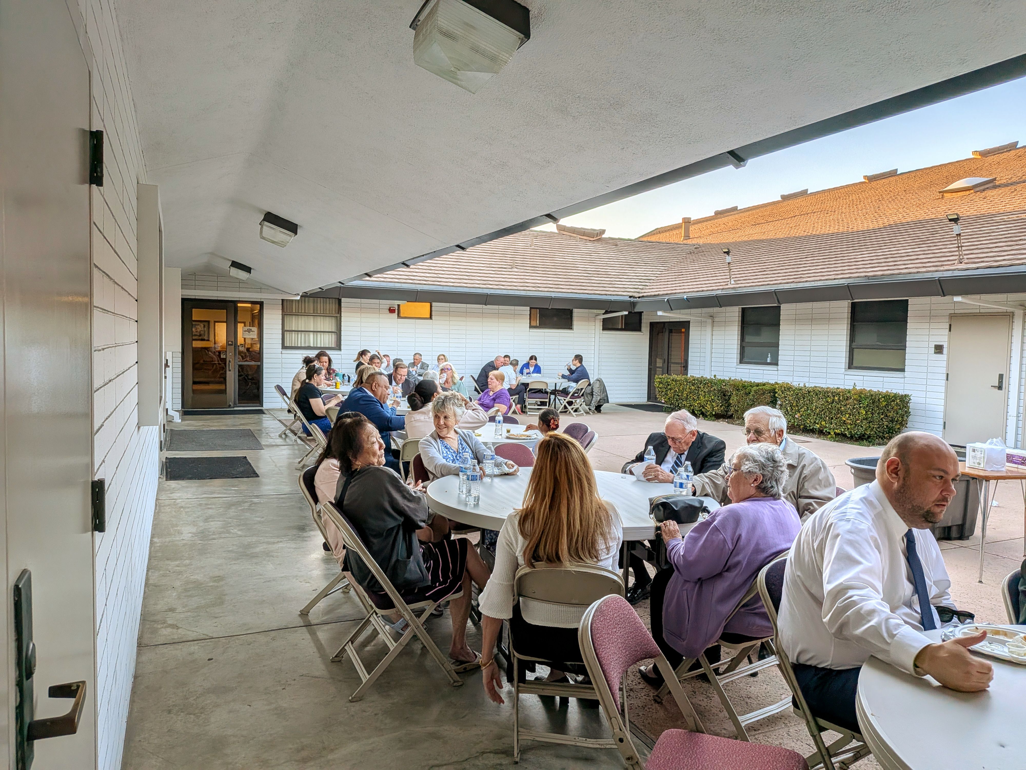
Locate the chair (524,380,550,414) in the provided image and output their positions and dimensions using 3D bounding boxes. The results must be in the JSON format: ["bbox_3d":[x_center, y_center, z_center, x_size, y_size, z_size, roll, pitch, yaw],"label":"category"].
[{"bbox_3d":[0.500,0.274,14.800,0.460,0.770,0.490,1,3,2],"label":"chair"}]

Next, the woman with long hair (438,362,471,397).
[{"bbox_3d":[-0.810,0.306,9.550,0.500,1.220,0.720,3,4,30],"label":"woman with long hair"}]

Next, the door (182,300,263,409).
[{"bbox_3d":[-5.792,-0.607,14.243,1.500,2.150,0.100,0,4,-25],"label":"door"}]

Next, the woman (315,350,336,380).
[{"bbox_3d":[-2.894,0.110,11.000,0.500,1.280,0.720,0,4,-18],"label":"woman"}]

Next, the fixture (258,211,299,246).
[{"bbox_3d":[-2.613,-1.698,7.893,0.380,0.250,0.370,20,-5,-25],"label":"fixture"}]

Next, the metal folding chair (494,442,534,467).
[{"bbox_3d":[0.037,0.797,4.723,0.460,0.760,0.520,1,3,-9],"label":"metal folding chair"}]

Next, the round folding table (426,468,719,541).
[{"bbox_3d":[0.295,0.937,3.803,1.524,0.737,1.524,1,3,0],"label":"round folding table"}]

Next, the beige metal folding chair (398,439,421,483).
[{"bbox_3d":[-0.550,0.766,5.449,0.460,0.760,0.530,3,4,20],"label":"beige metal folding chair"}]

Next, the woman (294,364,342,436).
[{"bbox_3d":[-2.200,0.352,8.400,0.760,1.190,0.480,1,4,-13],"label":"woman"}]

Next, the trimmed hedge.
[{"bbox_3d":[4.738,0.373,13.738,0.900,0.820,5.700,0,4,-25],"label":"trimmed hedge"}]

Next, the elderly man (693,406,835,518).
[{"bbox_3d":[1.230,0.689,3.460,0.820,1.190,0.600,1,3,-12],"label":"elderly man"}]

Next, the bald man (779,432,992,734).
[{"bbox_3d":[1.020,0.743,1.850,0.800,1.250,0.600,4,5,43],"label":"bald man"}]

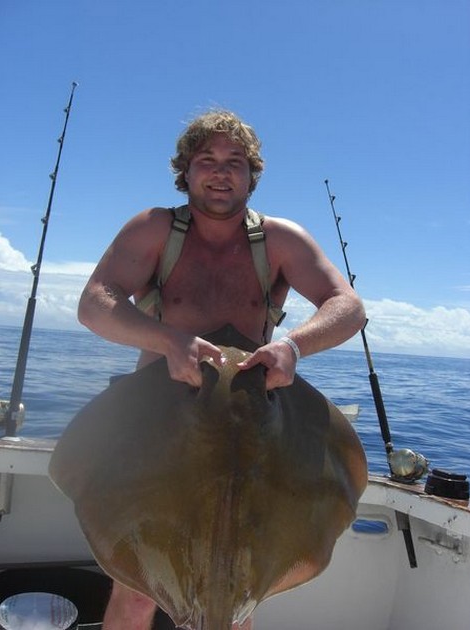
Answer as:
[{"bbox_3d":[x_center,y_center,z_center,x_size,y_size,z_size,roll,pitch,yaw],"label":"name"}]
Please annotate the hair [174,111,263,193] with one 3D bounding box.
[{"bbox_3d":[-0.045,-0.421,1.790,0.237,0.222,0.235,4,-2,-5],"label":"hair"}]

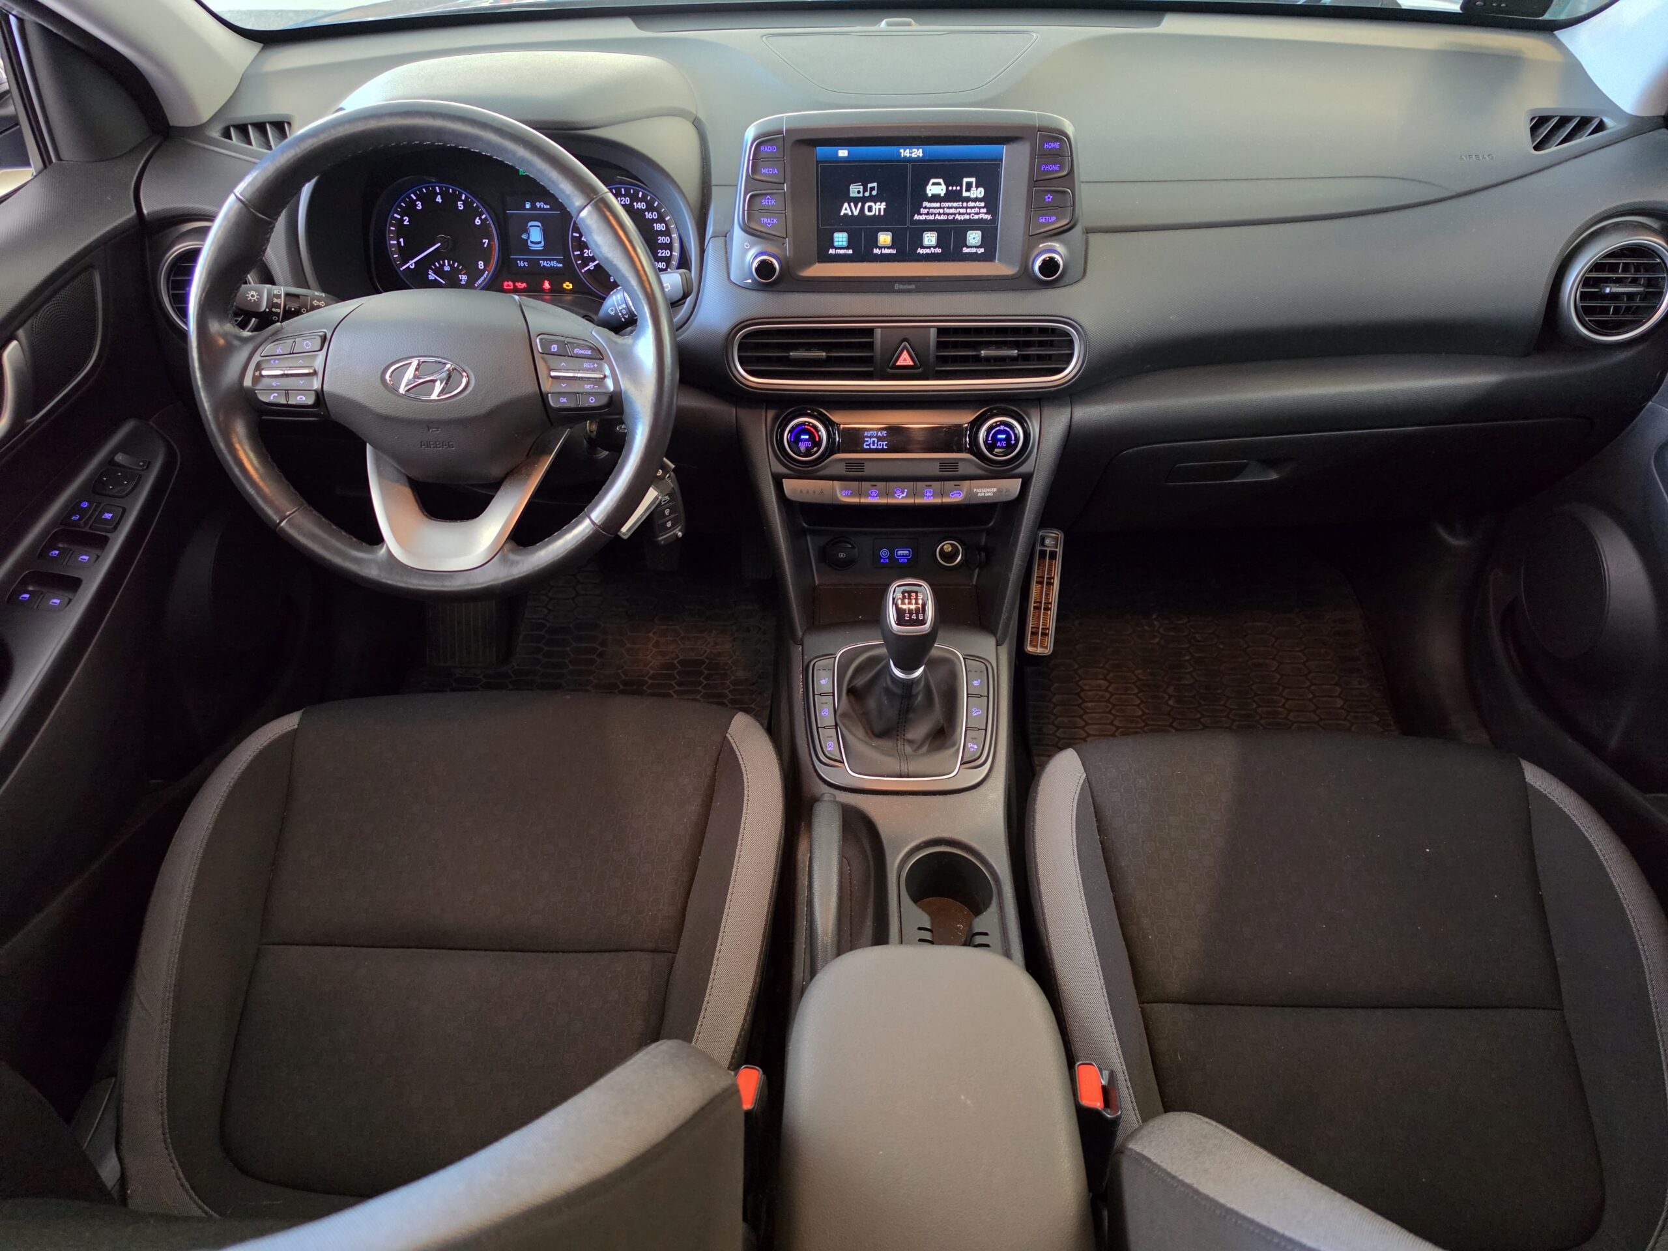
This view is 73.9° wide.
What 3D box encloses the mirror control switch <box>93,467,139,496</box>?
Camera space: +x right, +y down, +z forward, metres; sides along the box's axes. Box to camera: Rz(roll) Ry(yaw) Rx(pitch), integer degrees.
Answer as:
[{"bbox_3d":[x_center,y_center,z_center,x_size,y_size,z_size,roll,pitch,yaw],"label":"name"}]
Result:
[{"bbox_3d":[-0.593,-0.119,0.915,0.034,0.014,0.030,0,26,1],"label":"mirror control switch"}]

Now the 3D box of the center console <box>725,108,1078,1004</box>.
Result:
[{"bbox_3d":[0.064,-0.066,0.906,0.280,0.570,0.500,0,37,1],"label":"center console"}]

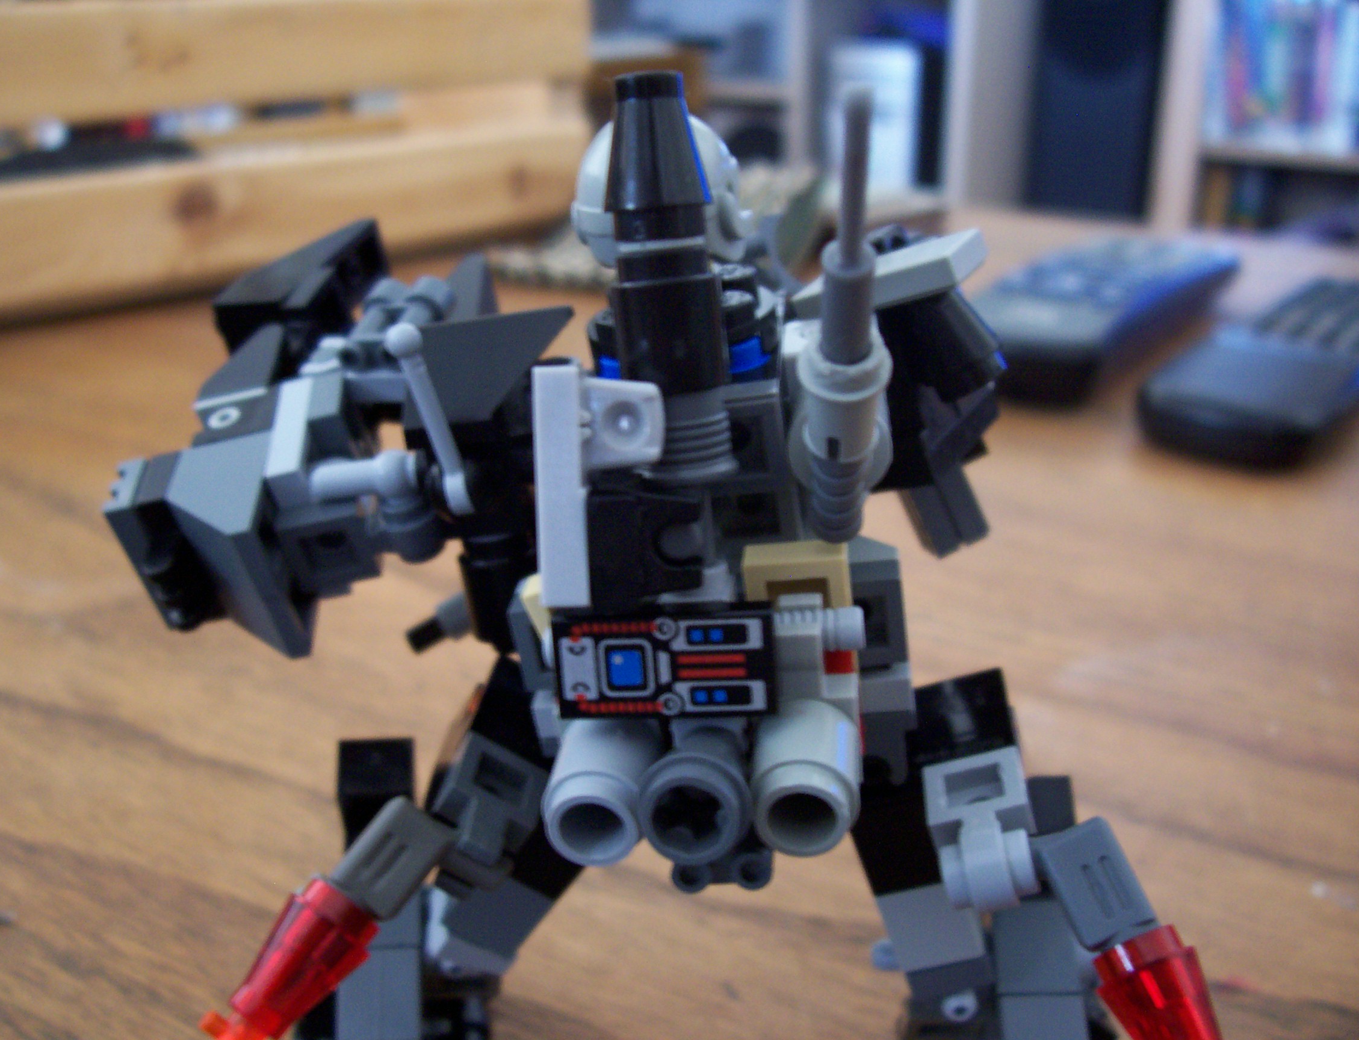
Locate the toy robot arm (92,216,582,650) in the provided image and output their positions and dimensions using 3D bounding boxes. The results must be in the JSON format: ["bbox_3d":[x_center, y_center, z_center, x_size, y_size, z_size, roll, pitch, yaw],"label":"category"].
[{"bbox_3d":[-0.029,-0.008,0.122,0.034,0.030,0.030,3,22,7],"label":"toy robot arm"}]

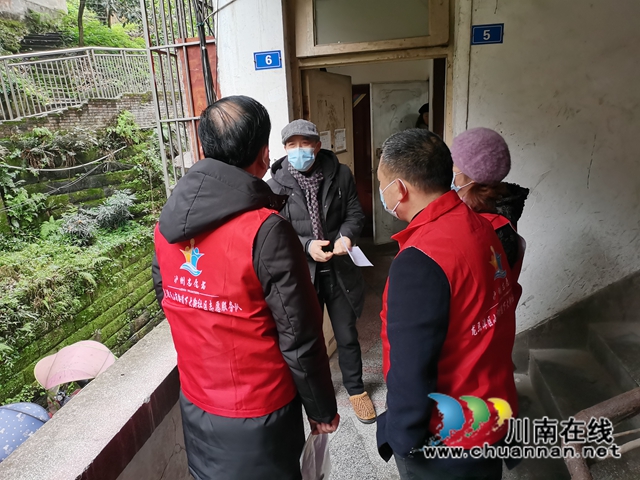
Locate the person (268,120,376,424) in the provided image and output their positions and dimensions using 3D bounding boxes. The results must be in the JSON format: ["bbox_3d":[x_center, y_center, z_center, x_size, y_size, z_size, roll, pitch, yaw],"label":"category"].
[{"bbox_3d":[0.031,0.206,2.600,0.520,1.630,0.420,-5,16,-8],"label":"person"}]

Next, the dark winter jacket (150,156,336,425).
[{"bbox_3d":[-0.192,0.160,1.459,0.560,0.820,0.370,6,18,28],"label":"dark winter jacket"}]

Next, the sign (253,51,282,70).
[{"bbox_3d":[-0.287,-0.997,2.774,0.154,0.093,0.012,1,17,14],"label":"sign"}]

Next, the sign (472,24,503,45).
[{"bbox_3d":[0.848,-1.038,2.522,0.154,0.093,0.012,1,17,14],"label":"sign"}]

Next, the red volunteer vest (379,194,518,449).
[{"bbox_3d":[0.376,0.200,1.490,0.320,0.700,0.480,13,22,43],"label":"red volunteer vest"}]

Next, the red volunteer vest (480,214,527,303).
[{"bbox_3d":[0.610,0.177,1.924,0.300,0.620,0.450,5,18,27],"label":"red volunteer vest"}]

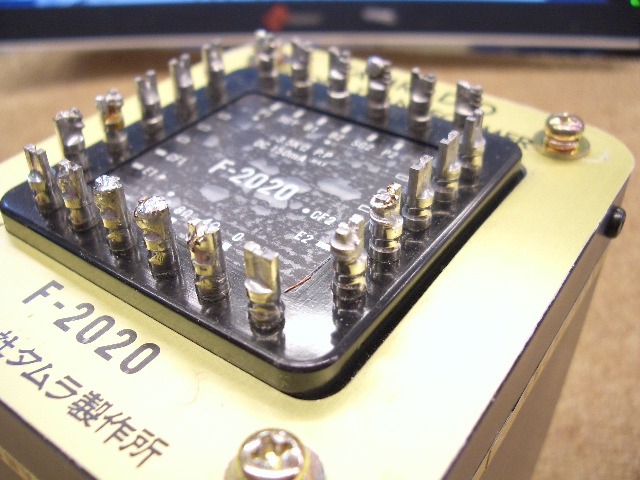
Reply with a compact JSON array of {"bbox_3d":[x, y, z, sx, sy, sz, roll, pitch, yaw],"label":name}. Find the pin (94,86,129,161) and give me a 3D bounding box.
[{"bbox_3d":[-0.040,-0.022,0.125,0.004,0.012,0.004,22,43,29],"label":"pin"}]

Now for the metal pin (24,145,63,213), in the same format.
[{"bbox_3d":[-0.047,-0.010,0.109,0.005,0.012,0.005,23,44,28],"label":"metal pin"}]

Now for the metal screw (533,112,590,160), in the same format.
[{"bbox_3d":[0.050,-0.022,0.132,0.012,0.005,0.012,23,44,28],"label":"metal screw"}]

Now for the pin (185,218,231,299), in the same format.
[{"bbox_3d":[-0.015,0.003,0.090,0.005,0.012,0.005,-1,38,1],"label":"pin"}]

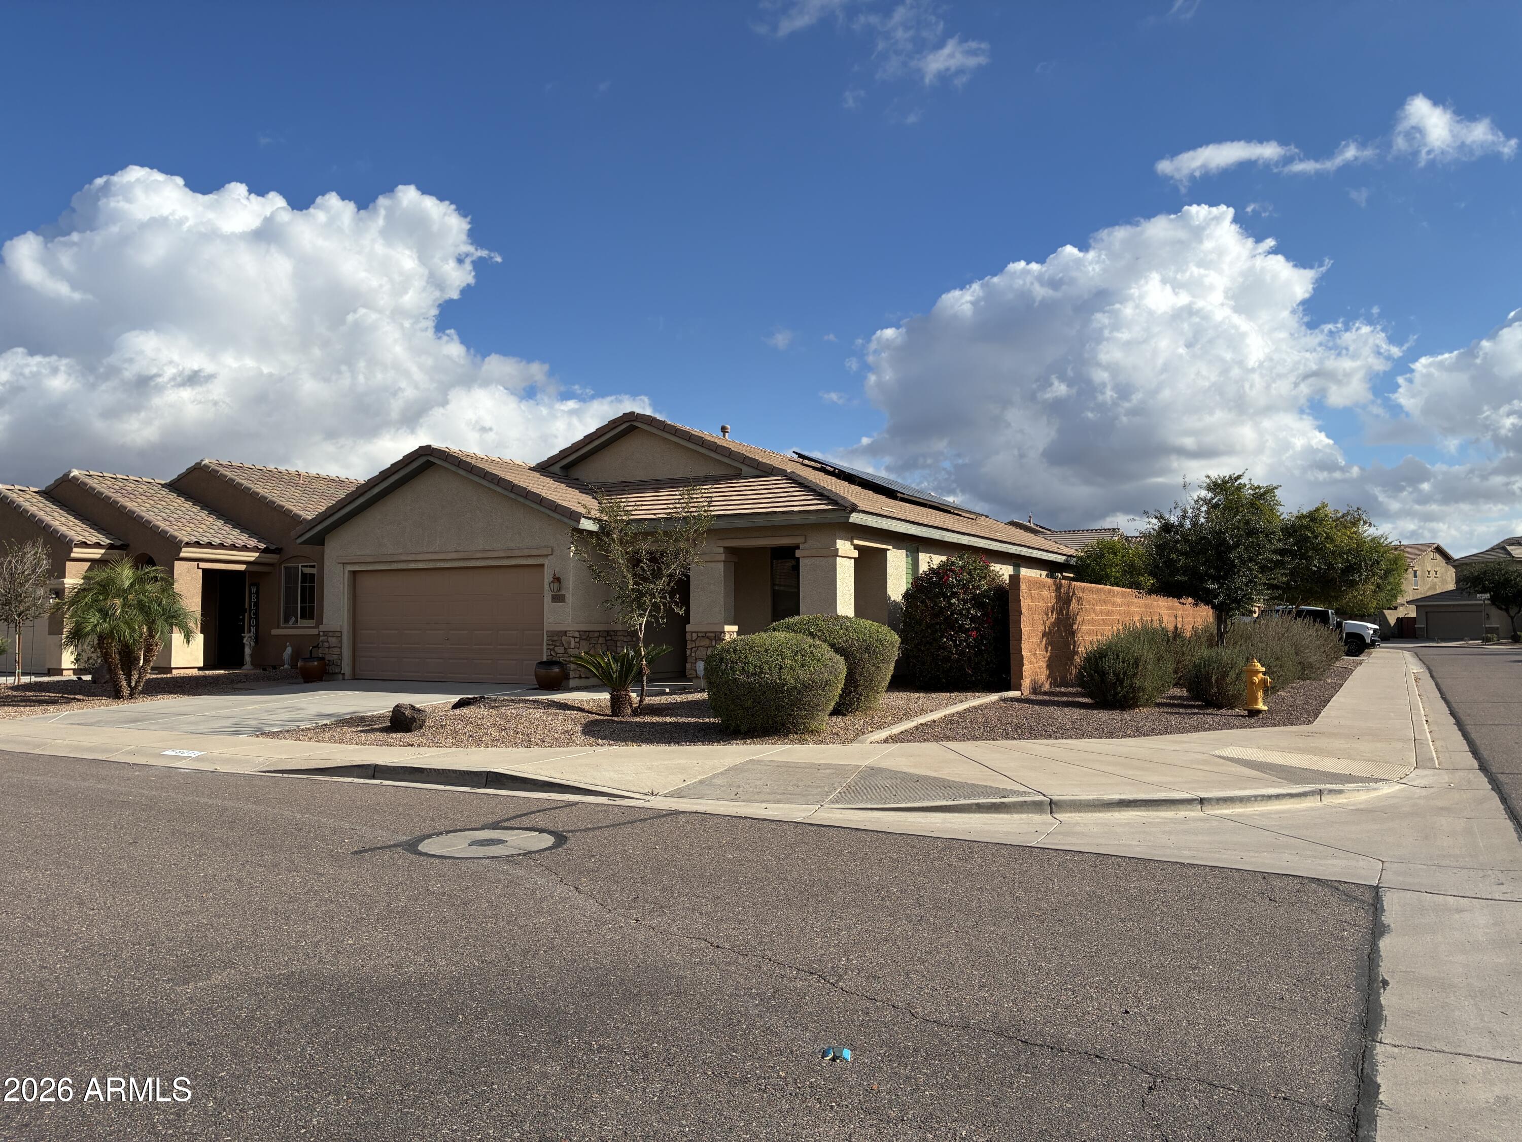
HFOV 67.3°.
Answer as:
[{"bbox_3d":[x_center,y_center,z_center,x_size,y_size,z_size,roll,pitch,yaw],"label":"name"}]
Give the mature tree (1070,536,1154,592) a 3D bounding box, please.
[{"bbox_3d":[9.686,0.821,31.293,2.500,3.500,2.500,-2,-3,29],"label":"mature tree"}]

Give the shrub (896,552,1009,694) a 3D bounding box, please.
[{"bbox_3d":[3.537,0.887,20.800,1.950,2.450,1.850,-2,-3,29],"label":"shrub"}]

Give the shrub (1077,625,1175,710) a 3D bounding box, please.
[{"bbox_3d":[5.802,1.514,18.200,1.500,1.320,1.450,-2,-3,29],"label":"shrub"}]

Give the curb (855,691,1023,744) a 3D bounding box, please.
[{"bbox_3d":[2.640,2.004,15.862,0.180,0.150,5.800,-2,-1,29],"label":"curb"}]

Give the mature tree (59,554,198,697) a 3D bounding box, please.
[{"bbox_3d":[-11.510,1.038,20.800,2.150,2.500,2.150,-2,-3,29],"label":"mature tree"}]

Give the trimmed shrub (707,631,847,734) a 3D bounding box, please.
[{"bbox_3d":[0.194,1.418,14.796,1.800,1.280,1.750,0,-3,0],"label":"trimmed shrub"}]

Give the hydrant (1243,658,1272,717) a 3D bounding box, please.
[{"bbox_3d":[7.170,1.673,16.500,0.400,0.850,0.400,-2,-3,29],"label":"hydrant"}]

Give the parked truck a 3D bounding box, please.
[{"bbox_3d":[22.334,2.528,47.367,5.850,1.940,2.050,-2,-3,29],"label":"parked truck"}]

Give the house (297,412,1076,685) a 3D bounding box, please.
[{"bbox_3d":[-0.242,-0.300,26.651,11.400,5.400,16.200,-2,-3,29],"label":"house"}]

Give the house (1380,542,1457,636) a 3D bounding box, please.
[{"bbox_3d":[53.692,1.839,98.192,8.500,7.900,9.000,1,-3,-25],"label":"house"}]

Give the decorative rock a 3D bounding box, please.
[{"bbox_3d":[-4.649,1.932,15.100,0.480,0.380,0.430,-2,-3,29],"label":"decorative rock"}]

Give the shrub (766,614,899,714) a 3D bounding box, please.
[{"bbox_3d":[0.976,1.314,16.253,1.980,1.410,1.900,0,-3,0],"label":"shrub"}]

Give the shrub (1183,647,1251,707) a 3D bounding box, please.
[{"bbox_3d":[7.368,1.694,18.400,1.150,1.020,1.100,-2,-3,29],"label":"shrub"}]

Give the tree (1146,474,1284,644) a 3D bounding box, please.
[{"bbox_3d":[8.554,0.269,21.509,2.550,4.150,2.500,-2,-3,29],"label":"tree"}]

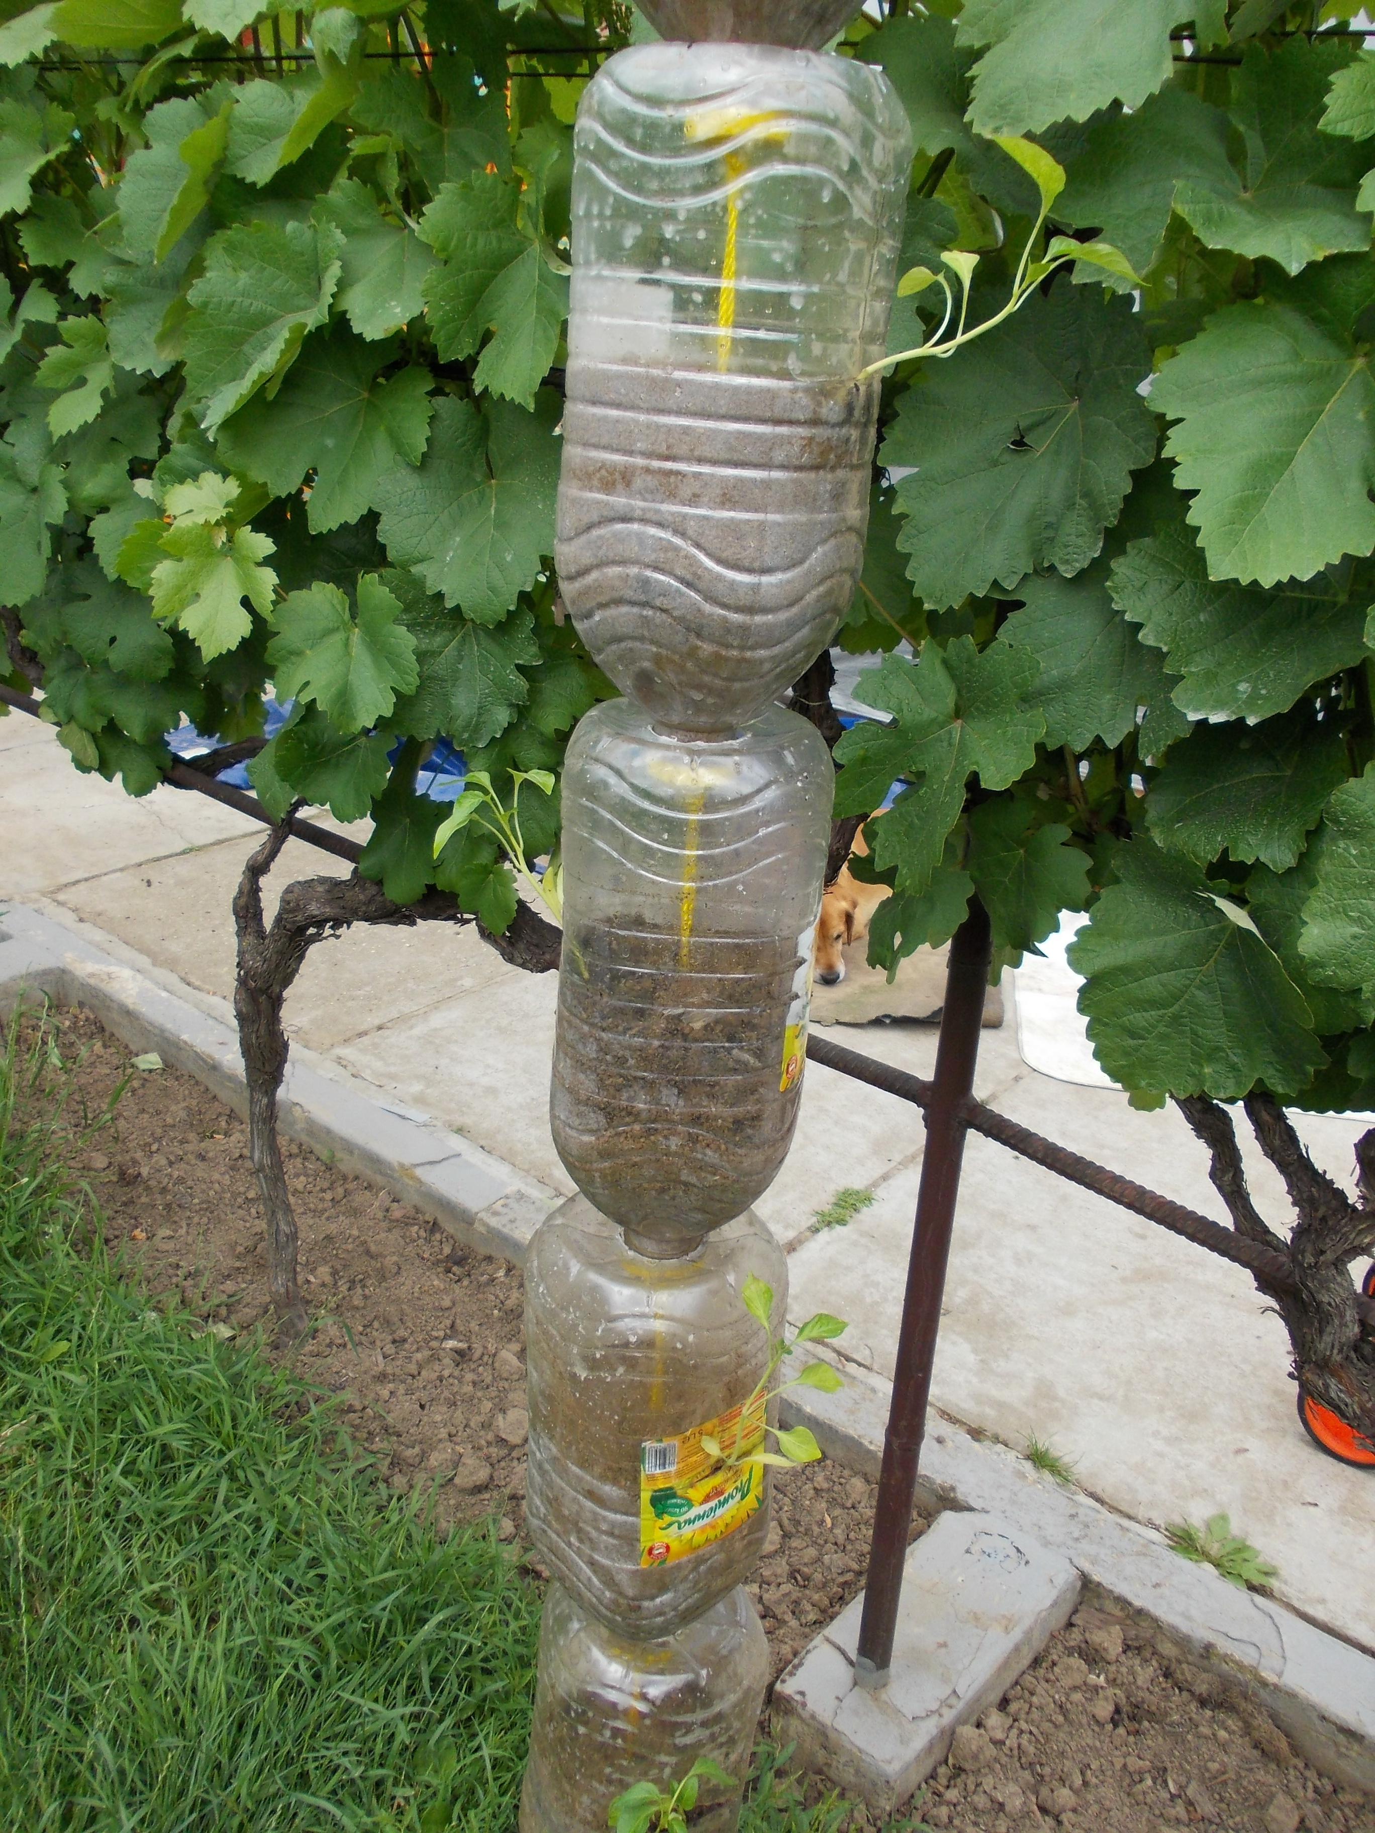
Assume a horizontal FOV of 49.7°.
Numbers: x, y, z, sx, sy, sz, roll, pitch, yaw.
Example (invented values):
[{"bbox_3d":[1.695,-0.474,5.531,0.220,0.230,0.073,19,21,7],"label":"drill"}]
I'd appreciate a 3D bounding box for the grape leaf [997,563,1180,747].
[{"bbox_3d":[0.294,-0.190,1.073,0.131,0.148,0.040,14,-5,20],"label":"grape leaf"}]

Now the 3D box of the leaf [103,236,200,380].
[{"bbox_3d":[-0.641,-0.733,1.780,0.109,0.163,0.060,5,-1,1],"label":"leaf"}]

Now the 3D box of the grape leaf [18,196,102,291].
[{"bbox_3d":[-0.790,-0.848,1.870,0.096,0.108,0.050,4,-1,0],"label":"grape leaf"}]

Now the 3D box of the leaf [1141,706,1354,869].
[{"bbox_3d":[0.371,-0.085,0.984,0.127,0.118,0.045,16,-15,24],"label":"leaf"}]

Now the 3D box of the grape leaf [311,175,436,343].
[{"bbox_3d":[-0.298,-0.631,1.426,0.129,0.151,0.040,19,4,3],"label":"grape leaf"}]

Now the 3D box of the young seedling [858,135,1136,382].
[{"bbox_3d":[0.152,-0.322,0.725,0.135,0.125,0.080,7,22,9],"label":"young seedling"}]

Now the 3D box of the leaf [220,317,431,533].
[{"bbox_3d":[-0.362,-0.488,1.480,0.220,0.210,0.060,6,4,6],"label":"leaf"}]

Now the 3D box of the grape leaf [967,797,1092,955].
[{"bbox_3d":[0.293,-0.034,1.270,0.085,0.137,0.050,13,1,21],"label":"grape leaf"}]

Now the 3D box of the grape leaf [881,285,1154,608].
[{"bbox_3d":[0.234,-0.332,1.050,0.195,0.235,0.060,12,7,20],"label":"grape leaf"}]

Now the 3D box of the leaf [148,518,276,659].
[{"bbox_3d":[-0.558,-0.383,1.750,0.139,0.166,0.055,5,-1,2],"label":"leaf"}]

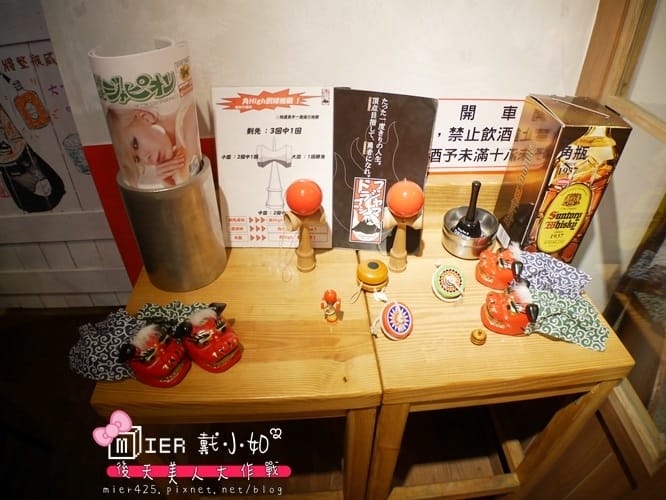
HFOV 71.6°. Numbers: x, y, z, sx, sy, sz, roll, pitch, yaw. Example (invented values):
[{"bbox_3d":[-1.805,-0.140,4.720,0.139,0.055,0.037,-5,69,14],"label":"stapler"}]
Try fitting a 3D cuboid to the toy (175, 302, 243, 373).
[{"bbox_3d":[-0.178,0.131,0.683,0.078,0.055,0.071,-31,48,-34],"label":"toy"}]

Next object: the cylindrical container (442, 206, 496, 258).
[{"bbox_3d":[0.265,-0.030,0.906,0.104,0.050,0.104,1,38,-1],"label":"cylindrical container"}]

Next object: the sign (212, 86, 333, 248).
[{"bbox_3d":[-0.104,-0.144,0.857,0.209,0.297,0.008,0,20,-2],"label":"sign"}]

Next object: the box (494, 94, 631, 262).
[{"bbox_3d":[0.389,-0.112,0.831,0.109,0.283,0.130,-1,38,-4],"label":"box"}]

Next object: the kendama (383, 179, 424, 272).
[{"bbox_3d":[0.122,-0.039,0.812,0.073,0.182,0.061,6,41,7],"label":"kendama"}]

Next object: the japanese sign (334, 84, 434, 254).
[{"bbox_3d":[0.083,-0.141,0.877,0.195,0.295,0.008,6,12,4],"label":"japanese sign"}]

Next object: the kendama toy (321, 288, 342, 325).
[{"bbox_3d":[-0.004,0.091,0.743,0.031,0.068,0.021,1,40,0],"label":"kendama toy"}]

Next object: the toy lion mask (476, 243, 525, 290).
[{"bbox_3d":[0.299,0.034,0.823,0.064,0.053,0.069,-11,40,-15],"label":"toy lion mask"}]

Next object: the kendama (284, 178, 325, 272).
[{"bbox_3d":[-0.048,-0.040,0.809,0.073,0.182,0.061,-12,42,-15],"label":"kendama"}]

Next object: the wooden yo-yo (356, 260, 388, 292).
[{"bbox_3d":[0.071,0.041,0.820,0.055,0.038,0.055,-2,38,-4],"label":"wooden yo-yo"}]

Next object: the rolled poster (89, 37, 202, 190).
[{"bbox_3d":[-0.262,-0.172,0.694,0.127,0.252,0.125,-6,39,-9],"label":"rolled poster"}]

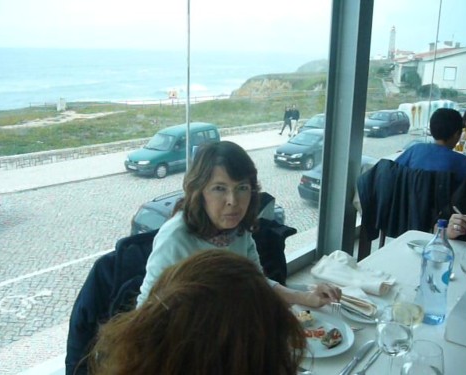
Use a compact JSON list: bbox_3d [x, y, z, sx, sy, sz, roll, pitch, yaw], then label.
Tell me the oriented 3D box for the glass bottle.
[{"bbox_3d":[0.592,0.242,1.493,0.086,0.310,0.086,1,15,0],"label":"glass bottle"}]

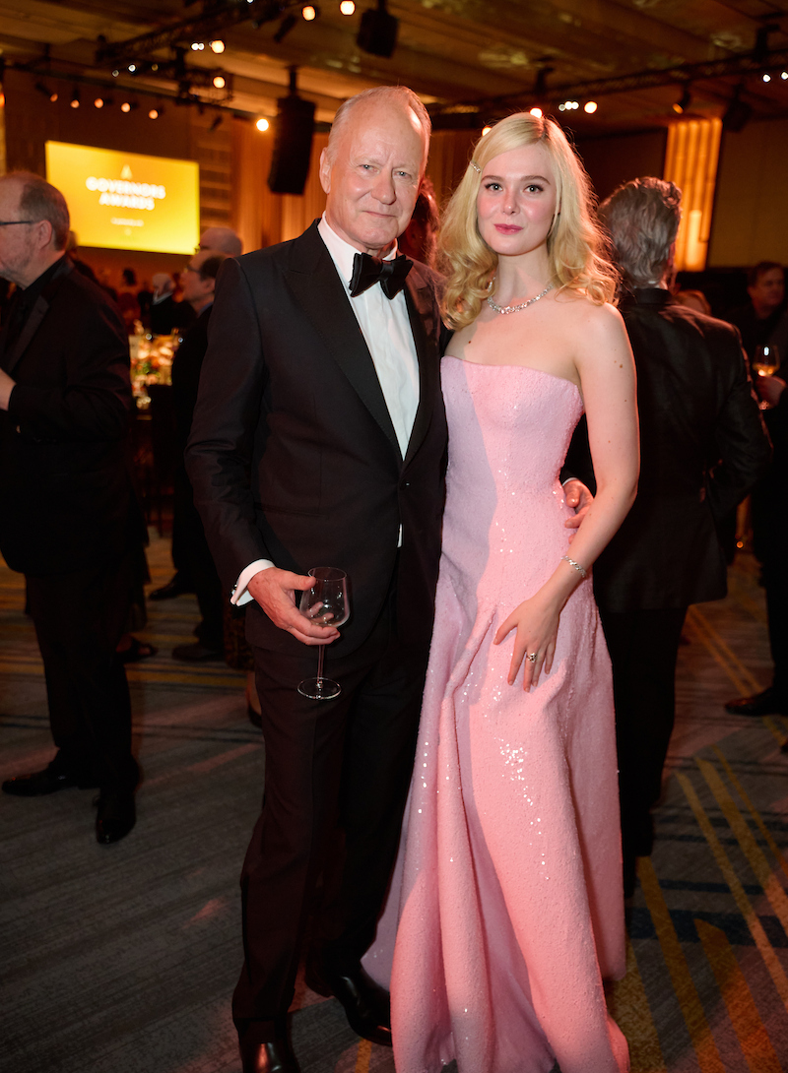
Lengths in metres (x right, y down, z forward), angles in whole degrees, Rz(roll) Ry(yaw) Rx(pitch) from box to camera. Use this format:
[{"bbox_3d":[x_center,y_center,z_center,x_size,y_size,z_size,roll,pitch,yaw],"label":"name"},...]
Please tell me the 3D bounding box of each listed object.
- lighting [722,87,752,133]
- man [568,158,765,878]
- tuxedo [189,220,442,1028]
[{"bbox_3d":[5.511,-6.859,14.800,0.360,0.620,0.360,26,25,34],"label":"lighting"},{"bbox_3d":[0.671,0.019,2.485,0.600,1.840,0.460,6,13,17],"label":"man"},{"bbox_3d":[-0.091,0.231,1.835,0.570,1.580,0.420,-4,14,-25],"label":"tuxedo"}]

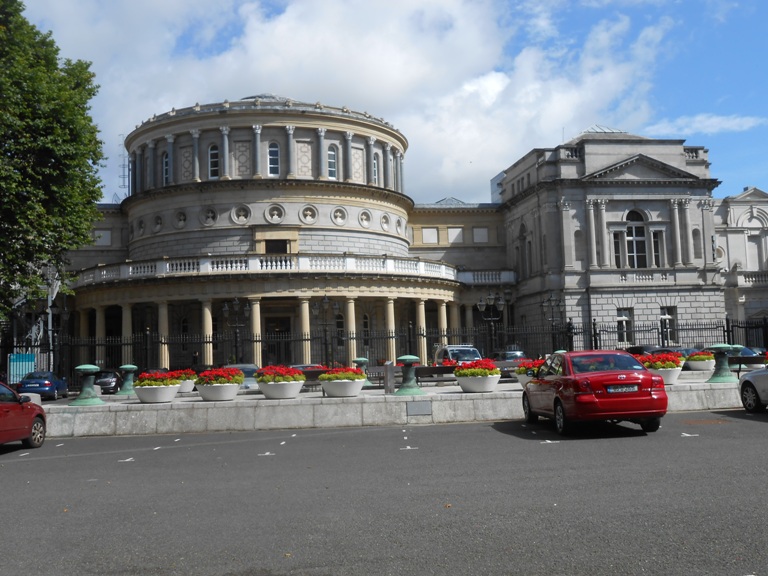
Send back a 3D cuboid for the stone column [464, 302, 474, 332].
[{"bbox_3d":[7.550,4.074,73.264,0.750,5.383,0.750,-1,-5,-10],"label":"stone column"}]

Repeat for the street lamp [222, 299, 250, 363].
[{"bbox_3d":[-8.549,3.117,48.932,1.616,5.085,0.450,-1,-5,-9],"label":"street lamp"}]

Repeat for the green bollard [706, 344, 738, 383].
[{"bbox_3d":[8.238,1.831,20.500,0.820,0.910,0.820,-1,-5,-10],"label":"green bollard"}]

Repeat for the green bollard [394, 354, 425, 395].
[{"bbox_3d":[0.585,1.931,18.788,0.755,0.905,0.755,-1,-5,-9],"label":"green bollard"}]

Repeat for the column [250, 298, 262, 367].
[{"bbox_3d":[-8.072,3.074,53.249,0.760,4.899,0.760,-2,-4,-3],"label":"column"}]

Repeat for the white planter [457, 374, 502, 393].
[{"bbox_3d":[2.128,2.172,19.083,1.080,0.400,1.080,-1,-5,-10],"label":"white planter"}]

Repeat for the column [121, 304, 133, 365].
[{"bbox_3d":[-18.187,3.834,59.769,0.760,5.295,0.760,-5,-6,32],"label":"column"}]

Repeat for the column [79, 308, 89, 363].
[{"bbox_3d":[-21.933,4.224,61.713,0.720,5.281,0.720,1,-6,-32],"label":"column"}]

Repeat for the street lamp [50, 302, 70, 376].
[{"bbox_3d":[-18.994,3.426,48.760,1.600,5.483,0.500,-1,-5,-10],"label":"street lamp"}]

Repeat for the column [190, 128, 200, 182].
[{"bbox_3d":[-13.088,-9.223,58.789,0.660,3.758,0.660,-2,-4,0],"label":"column"}]

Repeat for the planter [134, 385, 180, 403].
[{"bbox_3d":[-5.006,2.343,18.632,1.020,0.370,1.020,-1,-5,-9],"label":"planter"}]

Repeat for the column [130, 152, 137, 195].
[{"bbox_3d":[-21.182,-9.198,71.347,0.600,3.935,0.600,0,-5,-21],"label":"column"}]

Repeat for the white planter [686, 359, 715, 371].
[{"bbox_3d":[10.728,2.619,28.551,1.020,0.370,1.020,-1,-5,-9],"label":"white planter"}]

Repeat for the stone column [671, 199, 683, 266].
[{"bbox_3d":[21.166,-3.918,60.906,0.660,5.006,0.660,-1,-5,-9],"label":"stone column"}]

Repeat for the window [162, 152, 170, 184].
[{"bbox_3d":[-15.671,-8.581,60.975,0.820,2.511,0.300,-6,-6,38],"label":"window"}]

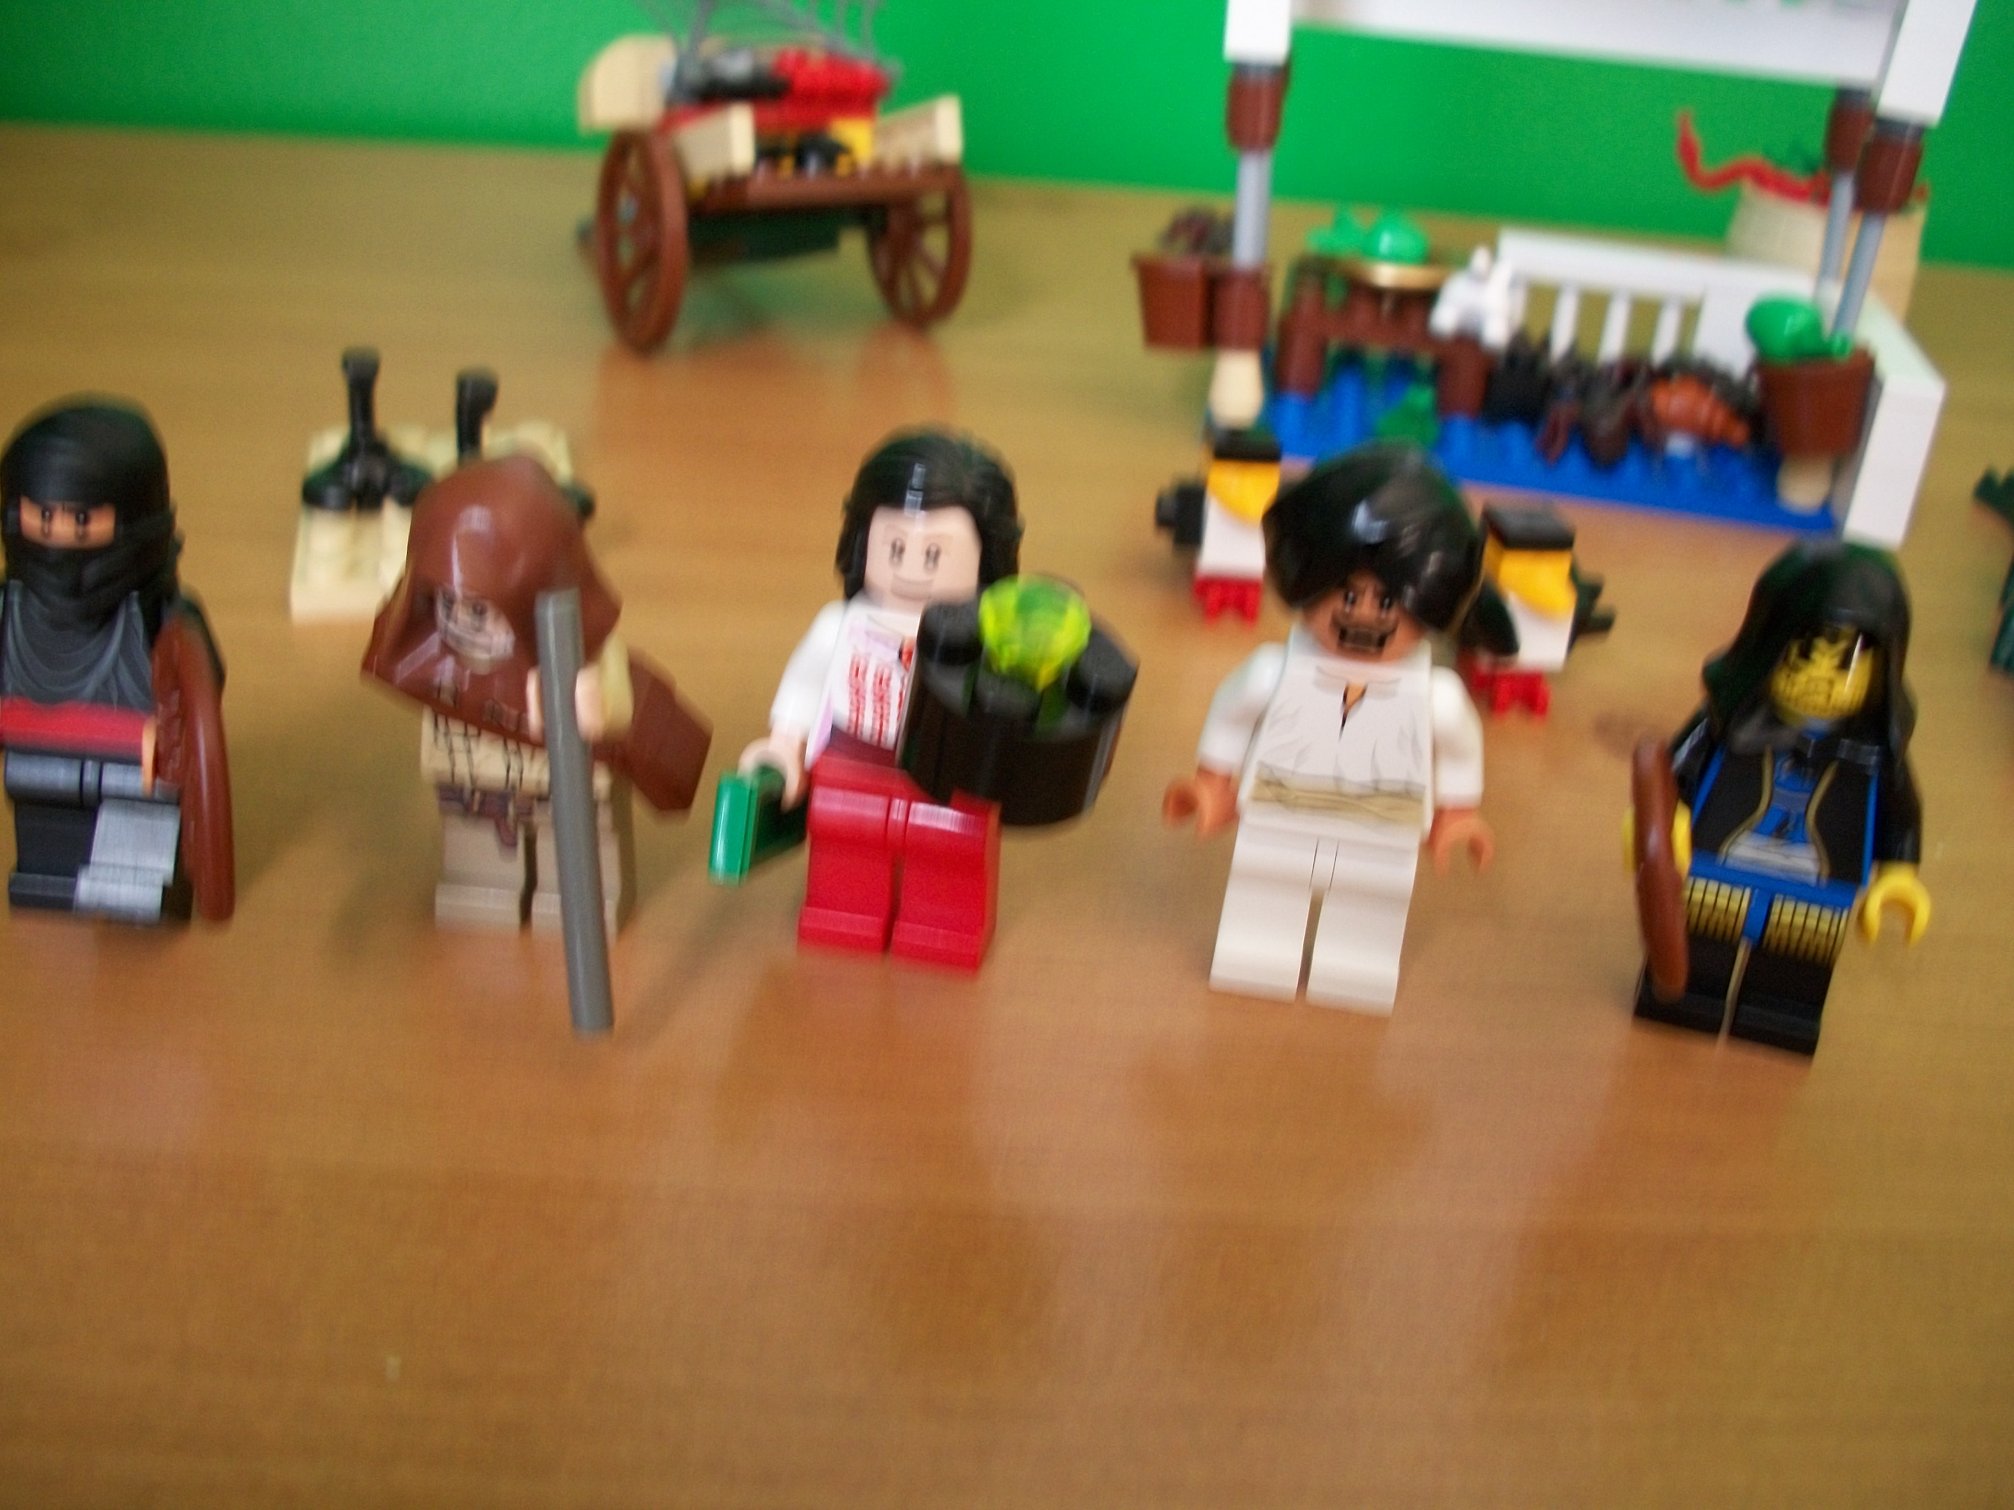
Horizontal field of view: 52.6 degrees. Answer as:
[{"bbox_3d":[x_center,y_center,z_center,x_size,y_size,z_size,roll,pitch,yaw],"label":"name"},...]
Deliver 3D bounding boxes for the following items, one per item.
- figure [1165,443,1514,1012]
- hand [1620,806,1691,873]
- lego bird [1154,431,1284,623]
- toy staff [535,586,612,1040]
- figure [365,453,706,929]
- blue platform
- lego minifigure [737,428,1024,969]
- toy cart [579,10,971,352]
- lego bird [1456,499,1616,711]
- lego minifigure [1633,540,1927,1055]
[{"bbox_3d":[0.027,-0.001,0.168,0.028,0.045,0.015,6,29,2],"label":"figure"},{"bbox_3d":[0.053,0.007,0.167,0.005,0.005,0.006,10,30,9],"label":"hand"},{"bbox_3d":[0.026,-0.027,0.236,0.016,0.024,0.013,2,29,-5],"label":"lego bird"},{"bbox_3d":[-0.033,0.005,0.155,0.003,0.039,0.003,3,29,1],"label":"toy staff"},{"bbox_3d":[-0.039,-0.003,0.165,0.026,0.042,0.019,5,29,0],"label":"figure"},{"bbox_3d":[0.076,-0.051,0.306,0.090,0.005,0.047,9,29,7],"label":"blue platform"},{"bbox_3d":[-0.008,-0.003,0.168,0.026,0.044,0.016,9,29,7],"label":"lego minifigure"},{"bbox_3d":[-0.037,-0.093,0.316,0.050,0.051,0.052,-10,33,-25],"label":"toy cart"},{"bbox_3d":[0.057,-0.015,0.221,0.016,0.024,0.013,1,29,-7],"label":"lego bird"},{"bbox_3d":[0.064,0.003,0.169,0.025,0.043,0.015,10,30,9],"label":"lego minifigure"}]

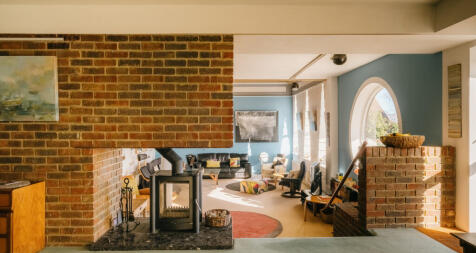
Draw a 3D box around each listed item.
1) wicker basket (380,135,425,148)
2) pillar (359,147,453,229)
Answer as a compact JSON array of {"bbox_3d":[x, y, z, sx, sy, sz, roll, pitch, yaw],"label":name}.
[{"bbox_3d":[1.930,0.173,3.561,0.470,0.140,0.450,0,0,-2],"label":"wicker basket"},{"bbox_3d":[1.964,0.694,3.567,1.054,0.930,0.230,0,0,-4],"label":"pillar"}]

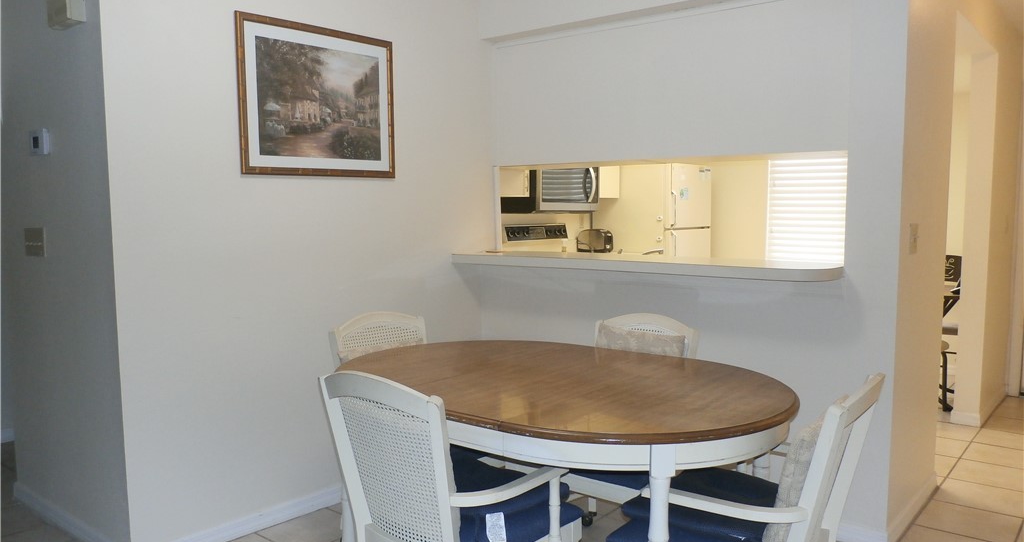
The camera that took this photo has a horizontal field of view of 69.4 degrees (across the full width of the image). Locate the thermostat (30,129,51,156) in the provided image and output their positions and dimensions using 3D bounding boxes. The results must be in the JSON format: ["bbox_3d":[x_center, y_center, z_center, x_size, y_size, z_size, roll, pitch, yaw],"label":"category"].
[{"bbox_3d":[-1.829,-0.495,2.864,0.130,0.095,0.026,4,6,40],"label":"thermostat"}]

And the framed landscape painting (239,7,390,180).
[{"bbox_3d":[-0.800,-0.715,3.141,0.030,0.620,0.778,4,6,40],"label":"framed landscape painting"}]

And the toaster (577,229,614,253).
[{"bbox_3d":[0.699,-0.248,6.177,0.275,0.195,0.170,4,6,40],"label":"toaster"}]

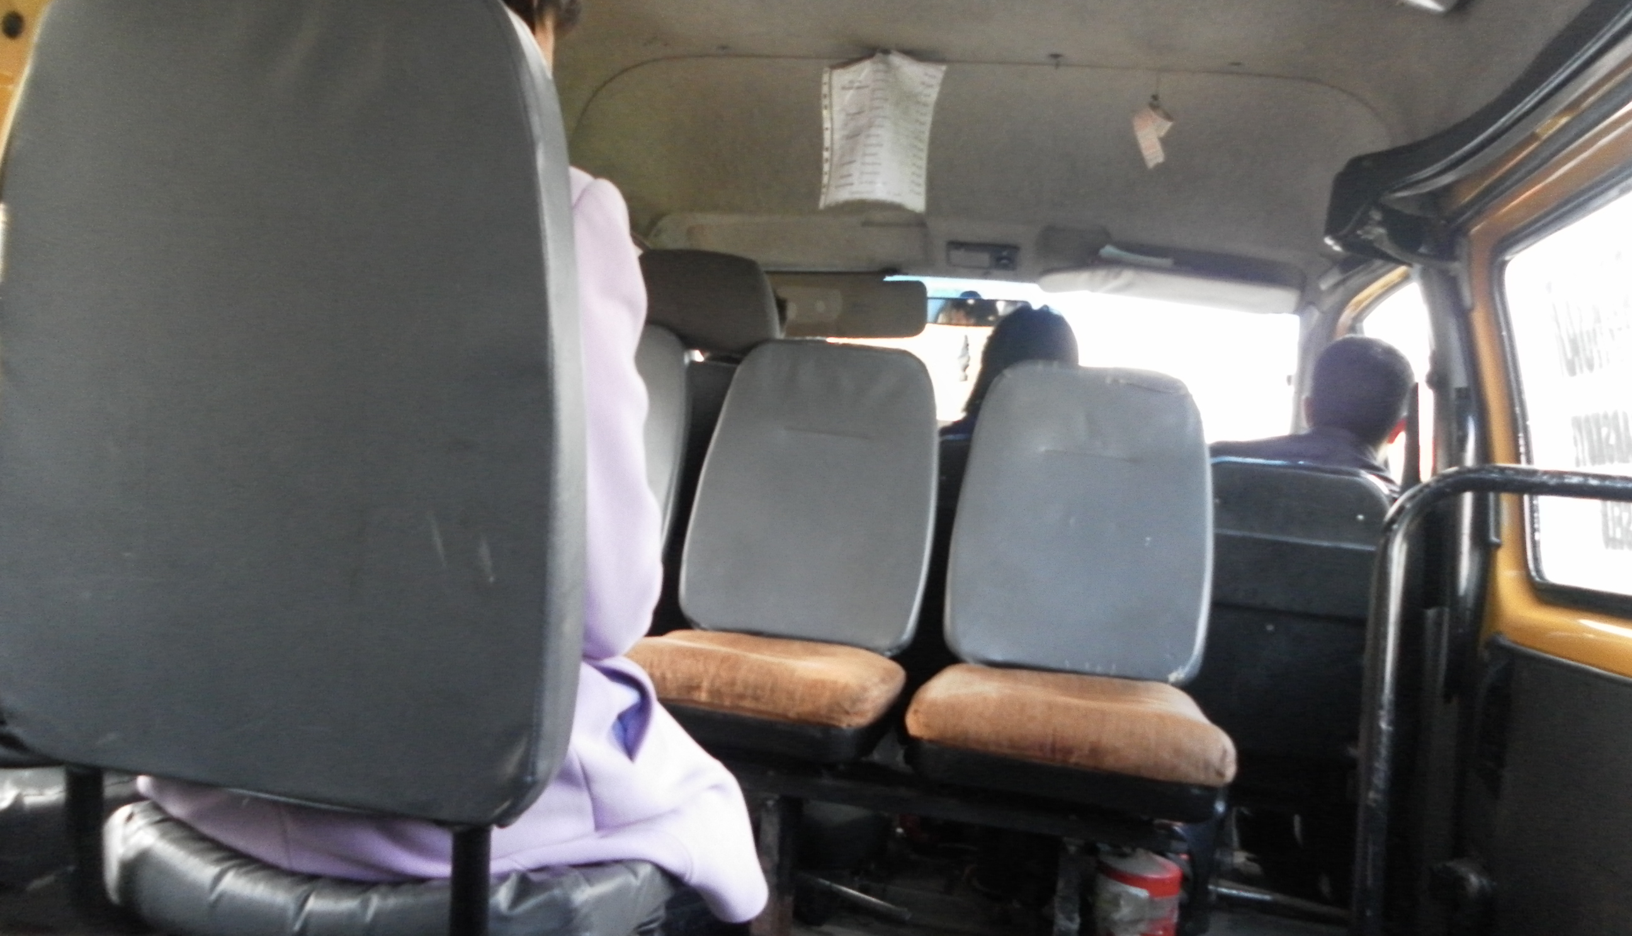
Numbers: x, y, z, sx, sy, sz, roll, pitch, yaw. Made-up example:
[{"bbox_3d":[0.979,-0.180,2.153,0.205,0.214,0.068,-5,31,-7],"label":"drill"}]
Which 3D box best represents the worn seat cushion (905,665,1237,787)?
[{"bbox_3d":[0.337,0.328,1.761,0.390,0.090,0.380,5,0,11],"label":"worn seat cushion"}]

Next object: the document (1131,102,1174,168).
[{"bbox_3d":[0.648,-0.642,2.538,0.070,0.125,0.040,5,0,11],"label":"document"}]

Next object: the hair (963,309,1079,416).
[{"bbox_3d":[0.385,-0.182,2.433,0.200,0.225,0.220,5,0,11],"label":"hair"}]

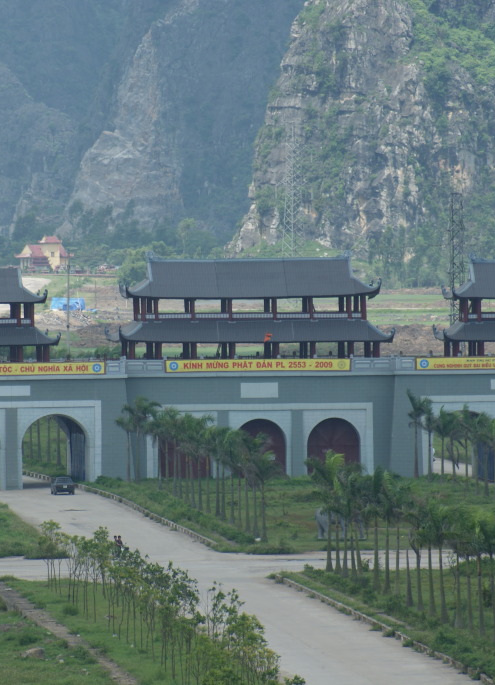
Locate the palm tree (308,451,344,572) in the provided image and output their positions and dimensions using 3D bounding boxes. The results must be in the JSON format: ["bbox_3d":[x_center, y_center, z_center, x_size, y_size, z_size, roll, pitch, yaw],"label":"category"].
[{"bbox_3d":[5.103,10.941,583.591,2.460,7.940,2.460,-1,1,0],"label":"palm tree"}]

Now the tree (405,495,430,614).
[{"bbox_3d":[10.303,12.879,543.208,2.100,6.847,2.100,0,1,0],"label":"tree"}]

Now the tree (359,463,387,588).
[{"bbox_3d":[7.874,11.495,562.877,2.200,7.540,2.200,-1,1,0],"label":"tree"}]

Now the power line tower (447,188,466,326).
[{"bbox_3d":[25.712,-6.689,1100.000,2.330,23.930,2.000,-1,1,-3],"label":"power line tower"}]

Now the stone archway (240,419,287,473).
[{"bbox_3d":[0.972,8.912,760.737,4.478,4.877,1.500,-1,1,-10],"label":"stone archway"}]

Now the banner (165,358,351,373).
[{"bbox_3d":[0.911,1.971,760.095,15.994,1.145,0.100,-1,1,-10],"label":"banner"}]

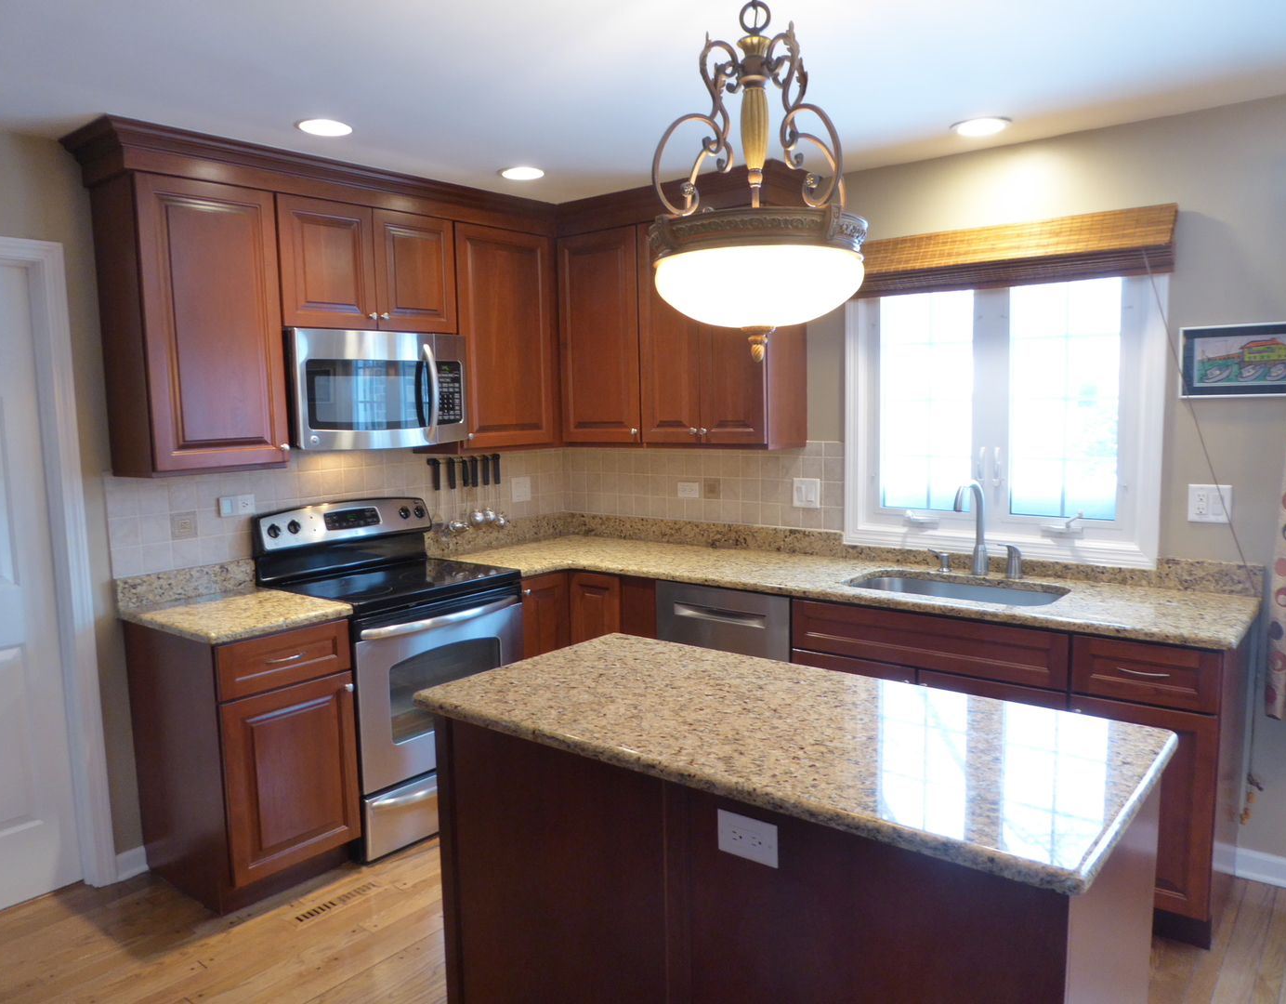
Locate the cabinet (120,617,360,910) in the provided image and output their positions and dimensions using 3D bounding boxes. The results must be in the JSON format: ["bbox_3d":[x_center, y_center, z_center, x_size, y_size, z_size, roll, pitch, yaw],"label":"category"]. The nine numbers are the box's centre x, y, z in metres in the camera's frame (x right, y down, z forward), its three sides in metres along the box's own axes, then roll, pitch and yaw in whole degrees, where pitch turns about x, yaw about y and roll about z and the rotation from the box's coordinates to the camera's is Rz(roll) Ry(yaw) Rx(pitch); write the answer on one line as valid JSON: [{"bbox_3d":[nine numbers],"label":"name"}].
[{"bbox_3d":[-1.340,0.822,3.141,0.610,0.883,0.453,3,8,39],"label":"cabinet"}]

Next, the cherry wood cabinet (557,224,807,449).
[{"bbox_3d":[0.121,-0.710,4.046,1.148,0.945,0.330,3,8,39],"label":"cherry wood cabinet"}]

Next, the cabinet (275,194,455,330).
[{"bbox_3d":[-1.109,-0.870,3.532,0.320,0.445,0.755,3,8,39],"label":"cabinet"}]

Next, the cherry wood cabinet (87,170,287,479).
[{"bbox_3d":[-1.508,-0.579,3.119,0.330,0.955,0.459,3,8,39],"label":"cherry wood cabinet"}]

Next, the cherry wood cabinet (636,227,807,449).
[{"bbox_3d":[0.326,-0.698,3.881,0.622,0.945,0.330,3,8,39],"label":"cherry wood cabinet"}]

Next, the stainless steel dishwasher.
[{"bbox_3d":[0.474,0.720,3.682,0.600,0.863,0.600,3,8,39],"label":"stainless steel dishwasher"}]

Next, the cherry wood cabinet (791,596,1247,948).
[{"bbox_3d":[1.229,0.767,3.143,1.298,0.882,0.615,3,8,39],"label":"cherry wood cabinet"}]

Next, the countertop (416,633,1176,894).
[{"bbox_3d":[0.251,0.455,1.958,1.427,0.032,0.697,3,8,39],"label":"countertop"}]

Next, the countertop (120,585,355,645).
[{"bbox_3d":[-1.353,0.366,3.075,0.632,0.034,0.477,3,8,39],"label":"countertop"}]

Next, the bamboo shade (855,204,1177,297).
[{"bbox_3d":[1.193,-0.846,3.242,1.177,0.213,0.110,3,8,39],"label":"bamboo shade"}]

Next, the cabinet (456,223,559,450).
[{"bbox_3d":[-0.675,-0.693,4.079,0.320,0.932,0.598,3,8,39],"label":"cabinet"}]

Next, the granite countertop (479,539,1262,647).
[{"bbox_3d":[0.473,0.283,3.454,2.976,0.034,0.908,3,8,39],"label":"granite countertop"}]

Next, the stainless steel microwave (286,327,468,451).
[{"bbox_3d":[-1.087,-0.432,3.588,0.410,0.420,0.765,3,8,39],"label":"stainless steel microwave"}]

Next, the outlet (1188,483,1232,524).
[{"bbox_3d":[1.788,0.005,2.926,0.116,0.116,0.009,3,8,39],"label":"outlet"}]

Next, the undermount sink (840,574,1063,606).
[{"bbox_3d":[1.080,0.413,3.220,0.720,0.198,0.425,3,8,39],"label":"undermount sink"}]

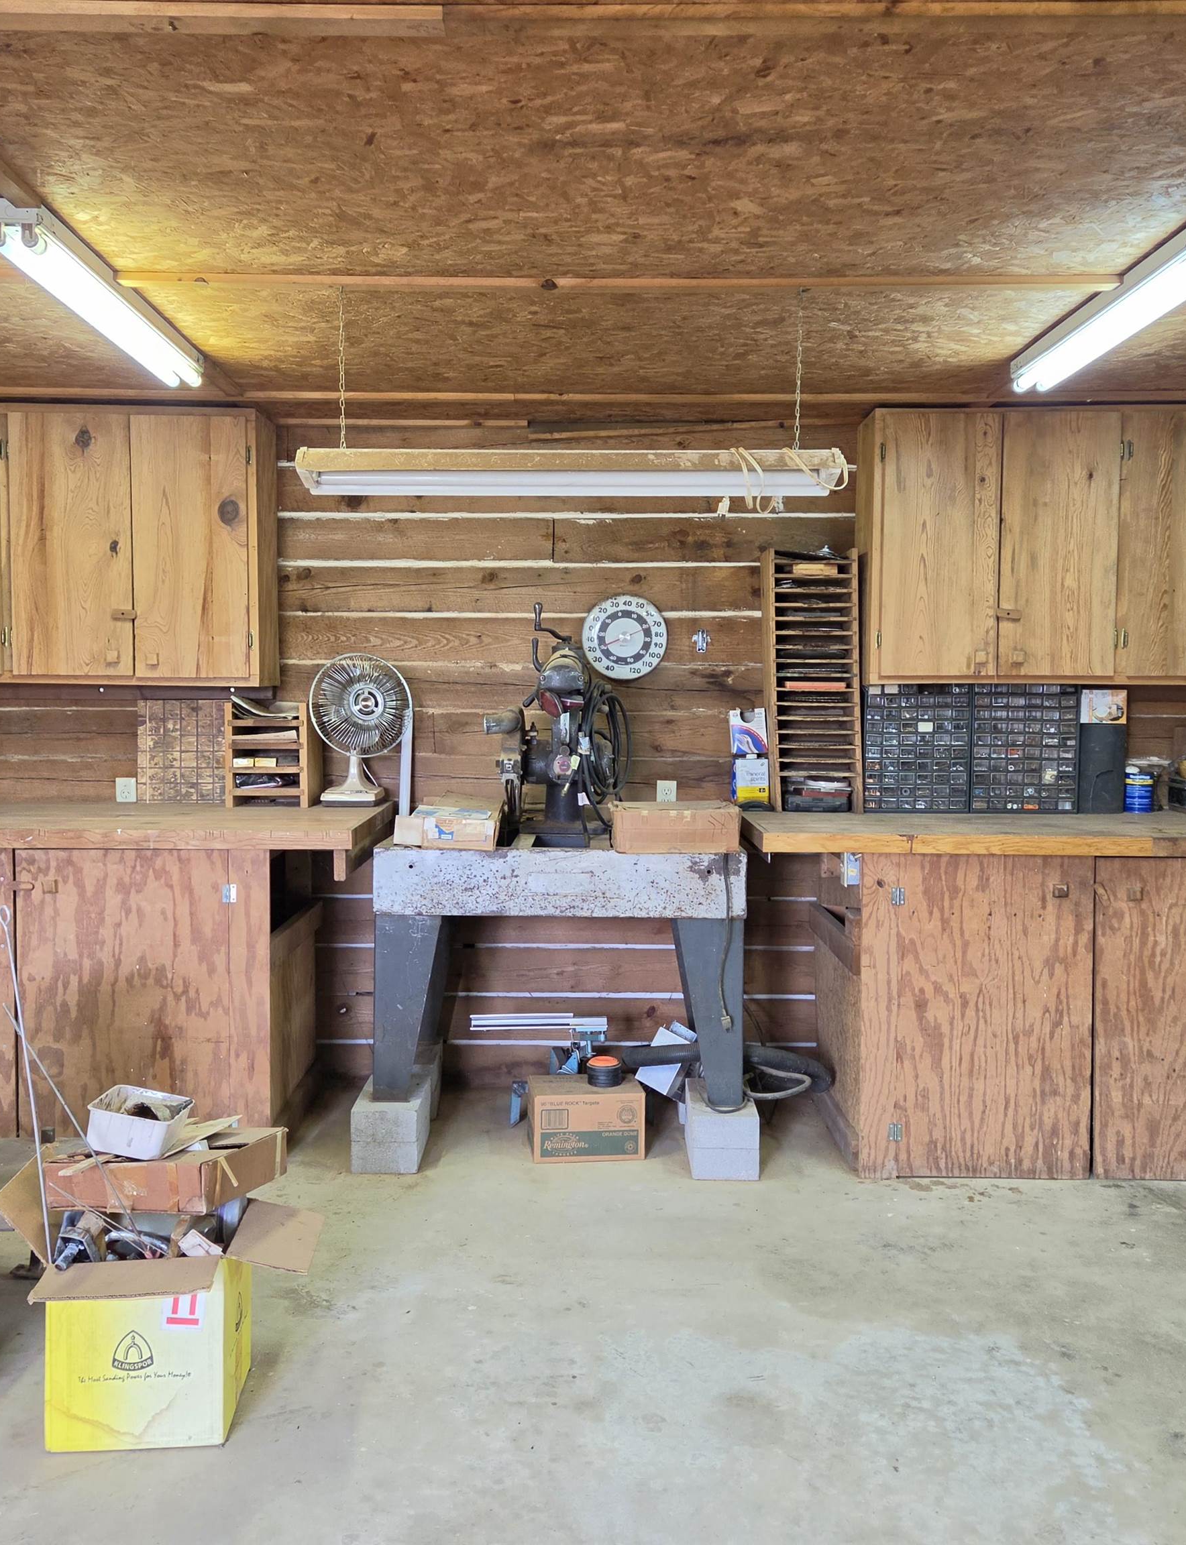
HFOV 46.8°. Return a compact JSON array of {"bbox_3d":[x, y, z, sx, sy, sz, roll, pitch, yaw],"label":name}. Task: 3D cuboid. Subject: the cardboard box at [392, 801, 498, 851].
[{"bbox_3d":[-0.425,0.163,4.110,0.290,0.106,0.280,0,3,2],"label":"cardboard box"}]

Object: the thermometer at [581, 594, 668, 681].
[{"bbox_3d":[0.114,-0.483,4.890,0.308,0.308,0.030,0,3,-1],"label":"thermometer"}]

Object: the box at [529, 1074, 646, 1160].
[{"bbox_3d":[-0.020,1.065,4.228,0.330,0.200,0.225,0,3,-7],"label":"box"}]

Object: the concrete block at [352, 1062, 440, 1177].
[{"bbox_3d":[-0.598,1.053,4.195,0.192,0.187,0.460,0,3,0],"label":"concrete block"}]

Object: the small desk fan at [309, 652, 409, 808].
[{"bbox_3d":[-0.795,-0.146,4.710,0.350,0.525,0.260,-1,3,-13],"label":"small desk fan"}]

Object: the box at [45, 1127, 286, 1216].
[{"bbox_3d":[-0.870,0.819,2.822,0.365,0.096,0.301,-5,-3,18],"label":"box"}]

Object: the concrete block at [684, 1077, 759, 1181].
[{"bbox_3d":[0.389,1.078,4.146,0.191,0.186,0.405,0,3,1],"label":"concrete block"}]

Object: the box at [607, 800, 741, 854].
[{"bbox_3d":[0.257,0.171,4.247,0.380,0.130,0.340,0,3,0],"label":"box"}]

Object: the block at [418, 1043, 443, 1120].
[{"bbox_3d":[-0.622,1.048,4.709,0.190,0.186,0.390,0,3,-1],"label":"block"}]

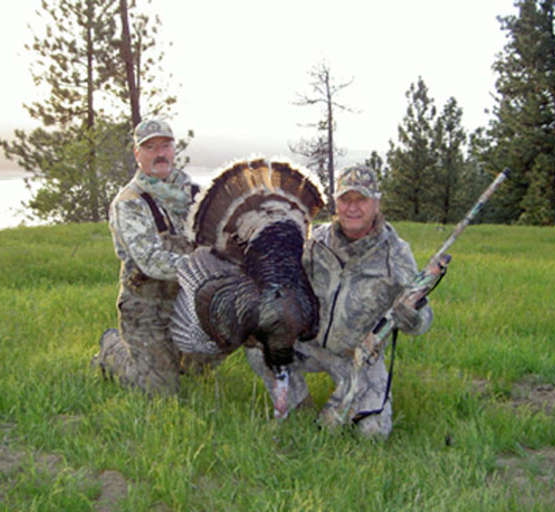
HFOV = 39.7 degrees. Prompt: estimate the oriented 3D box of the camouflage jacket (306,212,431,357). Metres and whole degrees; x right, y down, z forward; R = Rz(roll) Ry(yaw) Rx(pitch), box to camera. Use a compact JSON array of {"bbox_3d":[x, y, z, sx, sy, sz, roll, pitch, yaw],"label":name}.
[{"bbox_3d":[0.352,0.117,3.150,0.540,0.570,0.400,2,7,15],"label":"camouflage jacket"}]

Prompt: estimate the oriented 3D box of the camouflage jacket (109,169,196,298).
[{"bbox_3d":[-0.502,-0.100,3.420,0.480,0.570,0.400,-5,8,-36],"label":"camouflage jacket"}]

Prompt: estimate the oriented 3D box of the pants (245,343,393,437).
[{"bbox_3d":[0.179,0.484,3.200,0.550,0.440,0.580,2,7,18],"label":"pants"}]

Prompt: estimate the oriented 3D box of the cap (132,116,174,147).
[{"bbox_3d":[-0.540,-0.542,3.380,0.175,0.130,0.250,-3,7,-24],"label":"cap"}]

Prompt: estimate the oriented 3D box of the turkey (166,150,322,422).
[{"bbox_3d":[-0.123,0.113,3.060,0.580,0.970,0.500,-1,7,-8],"label":"turkey"}]

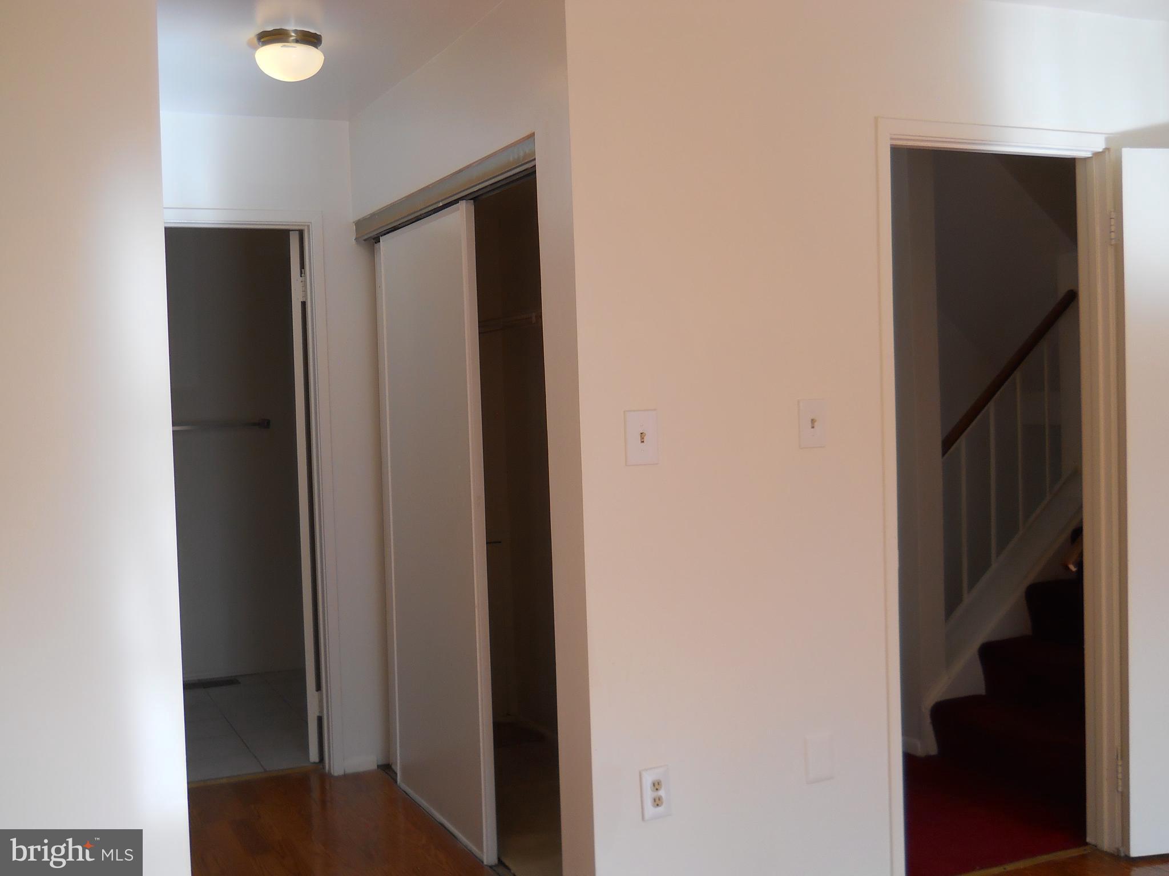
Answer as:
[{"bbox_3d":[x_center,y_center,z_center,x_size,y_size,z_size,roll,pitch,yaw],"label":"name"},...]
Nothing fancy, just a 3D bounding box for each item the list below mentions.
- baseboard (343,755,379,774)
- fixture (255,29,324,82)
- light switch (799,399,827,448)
[{"bbox_3d":[-0.828,1.206,4.630,0.121,0.060,0.014,-3,3,-26],"label":"baseboard"},{"bbox_3d":[-0.830,-1.072,3.534,0.191,0.118,0.191,-3,3,-26],"label":"fixture"},{"bbox_3d":[0.593,-0.037,3.215,0.080,0.122,0.014,-3,3,-26],"label":"light switch"}]

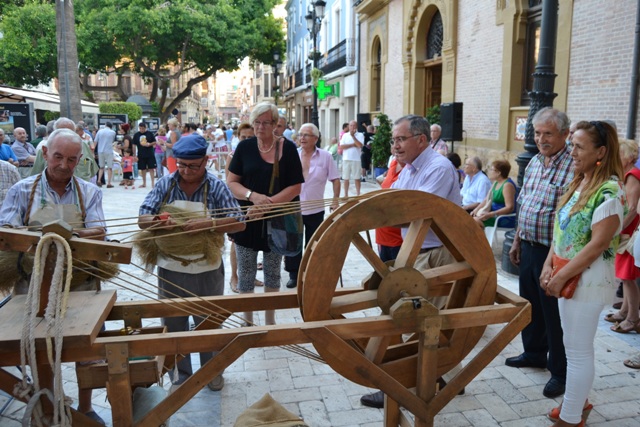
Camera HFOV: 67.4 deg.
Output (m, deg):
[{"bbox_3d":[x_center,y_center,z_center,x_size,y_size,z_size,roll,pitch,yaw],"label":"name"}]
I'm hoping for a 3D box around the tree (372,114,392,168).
[{"bbox_3d":[1.775,-2.075,13.854,0.620,1.590,0.620,1,11,7],"label":"tree"}]

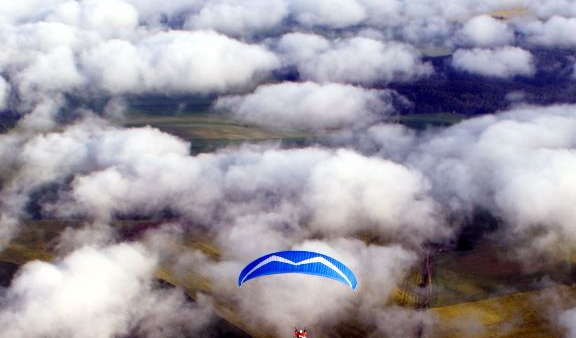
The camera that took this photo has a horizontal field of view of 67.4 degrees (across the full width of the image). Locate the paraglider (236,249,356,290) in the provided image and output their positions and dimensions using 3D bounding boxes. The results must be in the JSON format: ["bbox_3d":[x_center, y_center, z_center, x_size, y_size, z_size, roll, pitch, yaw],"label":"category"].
[{"bbox_3d":[0.860,8.470,35.300,9.800,2.700,2.750,1,29,2],"label":"paraglider"}]

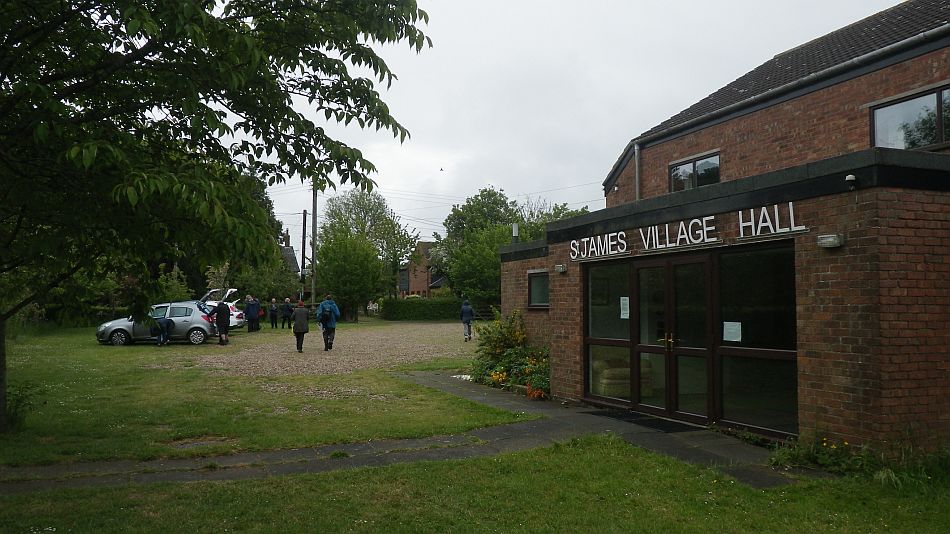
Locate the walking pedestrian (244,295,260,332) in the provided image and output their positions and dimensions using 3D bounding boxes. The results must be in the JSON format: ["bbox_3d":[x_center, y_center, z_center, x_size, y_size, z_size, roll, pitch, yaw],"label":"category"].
[{"bbox_3d":[-10.286,2.173,32.600,0.550,1.720,0.420,1,-3,-14],"label":"walking pedestrian"}]

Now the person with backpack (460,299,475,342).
[{"bbox_3d":[-0.287,2.067,27.000,0.520,1.630,0.420,0,-3,-2],"label":"person with backpack"}]

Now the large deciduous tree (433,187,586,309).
[{"bbox_3d":[2.935,-1.234,60.000,13.000,11.300,11.000,0,-3,0],"label":"large deciduous tree"}]

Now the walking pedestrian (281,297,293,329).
[{"bbox_3d":[-10.050,2.492,37.800,0.450,1.650,0.500,2,-4,-30],"label":"walking pedestrian"}]

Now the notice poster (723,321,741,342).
[{"bbox_3d":[2.881,0.726,7.880,0.006,0.210,0.290,1,-4,-23],"label":"notice poster"}]

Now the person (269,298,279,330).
[{"bbox_3d":[-10.801,2.492,37.800,0.480,1.620,0.360,1,-3,-11],"label":"person"}]

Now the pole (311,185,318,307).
[{"bbox_3d":[-11.401,-1.205,50.000,0.280,9.500,0.280,0,-3,0],"label":"pole"}]

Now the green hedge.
[{"bbox_3d":[-3.473,2.902,48.500,6.000,1.600,1.300,0,-3,0],"label":"green hedge"}]

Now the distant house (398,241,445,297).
[{"bbox_3d":[-5.732,1.474,77.000,6.500,8.000,8.000,-1,-4,6],"label":"distant house"}]

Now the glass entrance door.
[{"bbox_3d":[2.455,0.902,8.900,0.080,2.030,1.500,1,-4,-23],"label":"glass entrance door"}]

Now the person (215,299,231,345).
[{"bbox_3d":[-8.522,1.890,23.800,0.550,1.500,0.550,-2,-4,24],"label":"person"}]

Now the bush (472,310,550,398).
[{"bbox_3d":[0.888,1.542,13.356,0.950,1.450,3.300,1,-4,-23],"label":"bush"}]

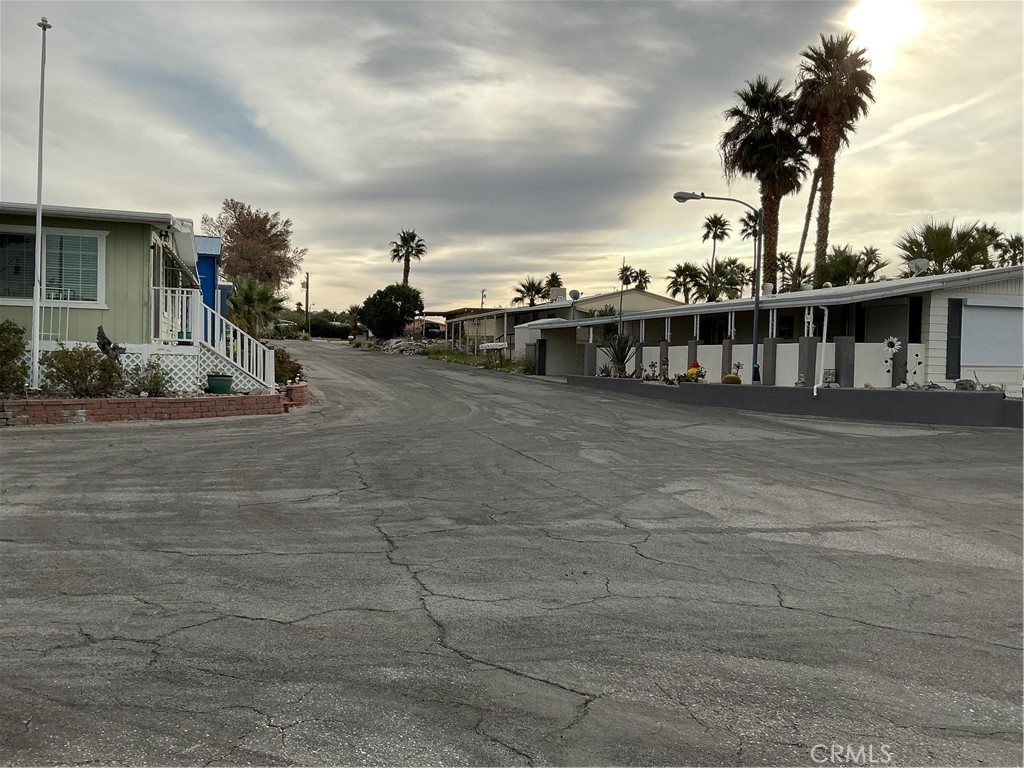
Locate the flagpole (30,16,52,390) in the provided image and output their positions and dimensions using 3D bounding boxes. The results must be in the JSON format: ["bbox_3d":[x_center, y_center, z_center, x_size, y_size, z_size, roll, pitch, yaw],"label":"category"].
[{"bbox_3d":[-8.147,-3.092,14.296,0.240,6.385,0.240,2,2,0],"label":"flagpole"}]

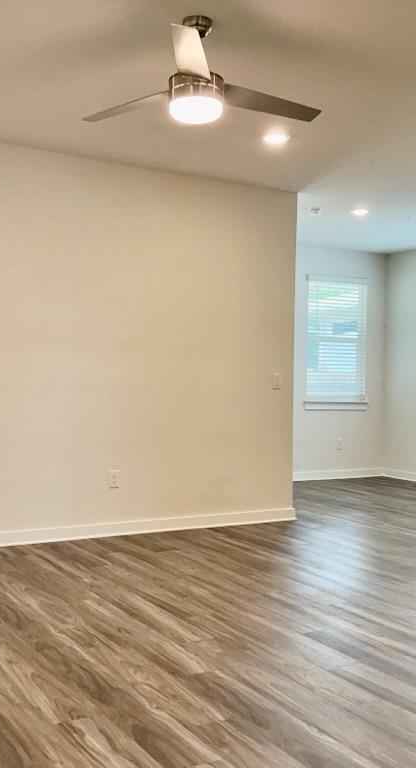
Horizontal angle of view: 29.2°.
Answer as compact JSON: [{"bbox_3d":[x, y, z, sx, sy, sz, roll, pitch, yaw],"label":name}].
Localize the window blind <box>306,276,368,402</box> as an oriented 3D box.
[{"bbox_3d":[1.561,-0.527,9.612,0.918,1.506,0.060,1,0,-30],"label":"window blind"}]

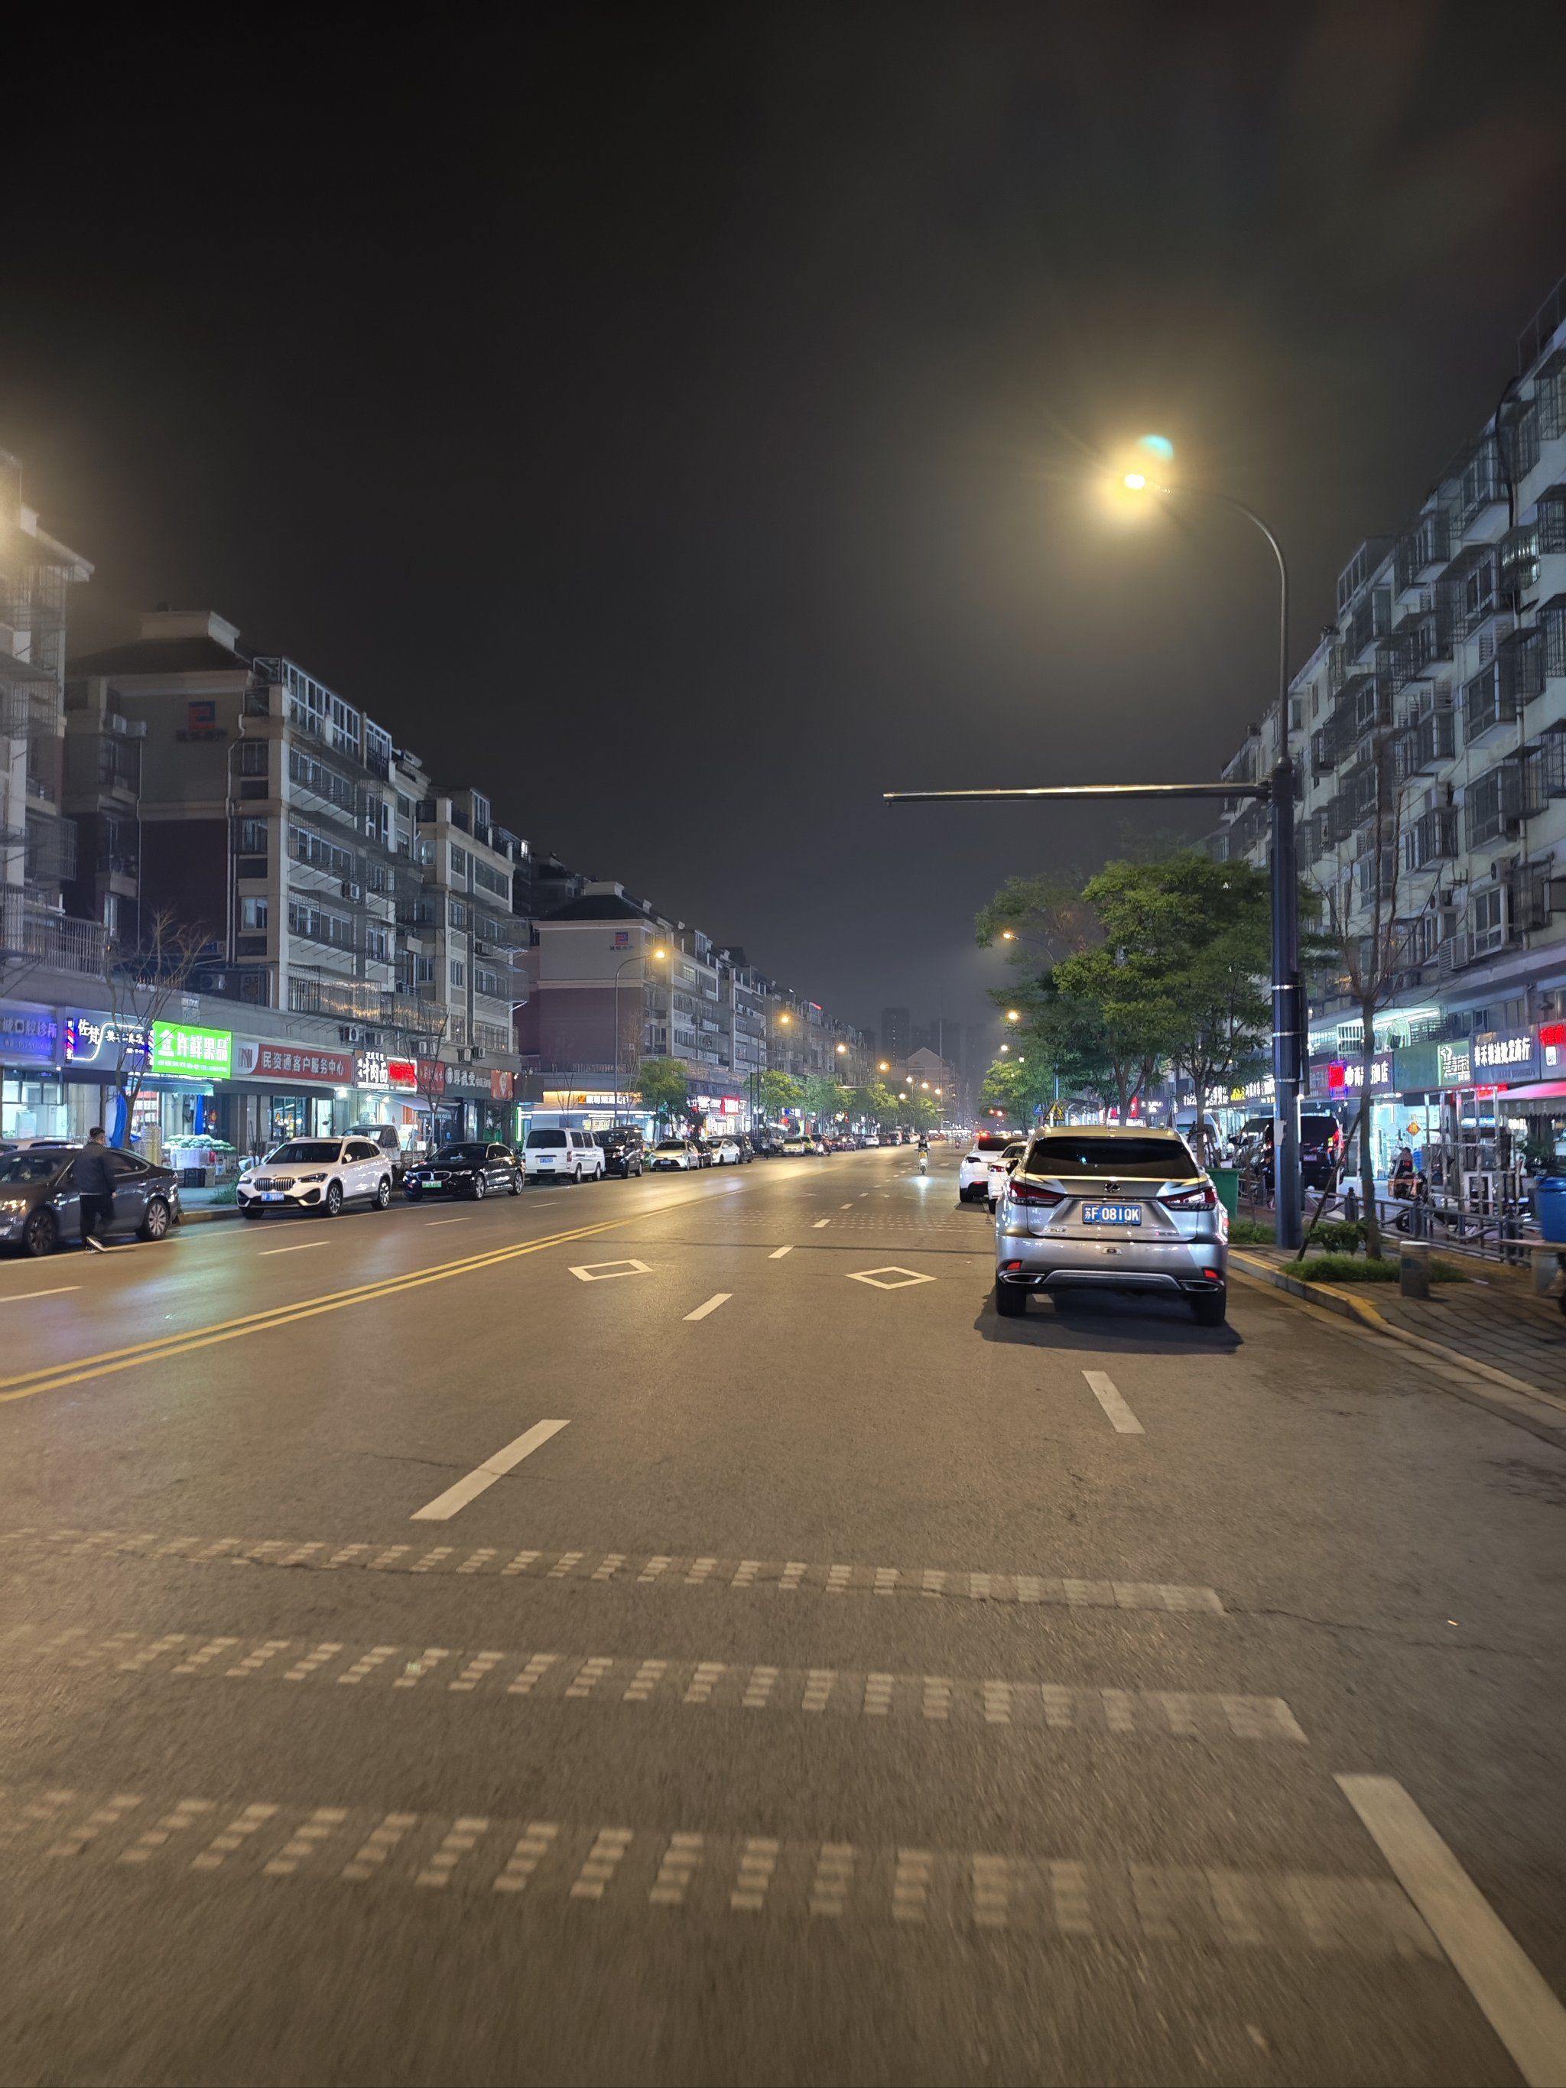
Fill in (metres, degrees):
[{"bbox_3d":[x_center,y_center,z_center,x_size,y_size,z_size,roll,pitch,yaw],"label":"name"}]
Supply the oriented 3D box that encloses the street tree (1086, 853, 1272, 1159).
[{"bbox_3d":[7.787,-0.179,26.516,4.000,6.650,4.000,0,-4,6],"label":"street tree"}]

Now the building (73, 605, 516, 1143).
[{"bbox_3d":[-22.804,-4.789,67.454,11.500,21.300,28.500,0,-4,6],"label":"building"}]

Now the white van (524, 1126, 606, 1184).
[{"bbox_3d":[-7.539,3.856,48.493,1.700,1.950,4.900,0,-4,6],"label":"white van"}]

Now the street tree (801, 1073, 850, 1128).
[{"bbox_3d":[3.709,6.168,121.214,4.000,6.600,4.000,0,-4,6],"label":"street tree"}]

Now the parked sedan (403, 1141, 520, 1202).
[{"bbox_3d":[-8.338,3.295,36.757,1.870,1.490,5.000,0,-4,6],"label":"parked sedan"}]

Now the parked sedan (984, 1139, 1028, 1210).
[{"bbox_3d":[5.111,2.685,28.538,1.820,1.460,4.650,0,-4,6],"label":"parked sedan"}]

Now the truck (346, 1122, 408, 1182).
[{"bbox_3d":[-12.390,3.518,43.535,1.600,1.820,4.400,0,-4,6],"label":"truck"}]

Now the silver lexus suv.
[{"bbox_3d":[3.018,1.553,12.995,1.895,1.690,4.890,-1,-4,11],"label":"silver lexus suv"}]

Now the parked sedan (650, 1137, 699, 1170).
[{"bbox_3d":[-5.158,5.339,67.033,1.780,1.450,4.600,0,-4,6],"label":"parked sedan"}]

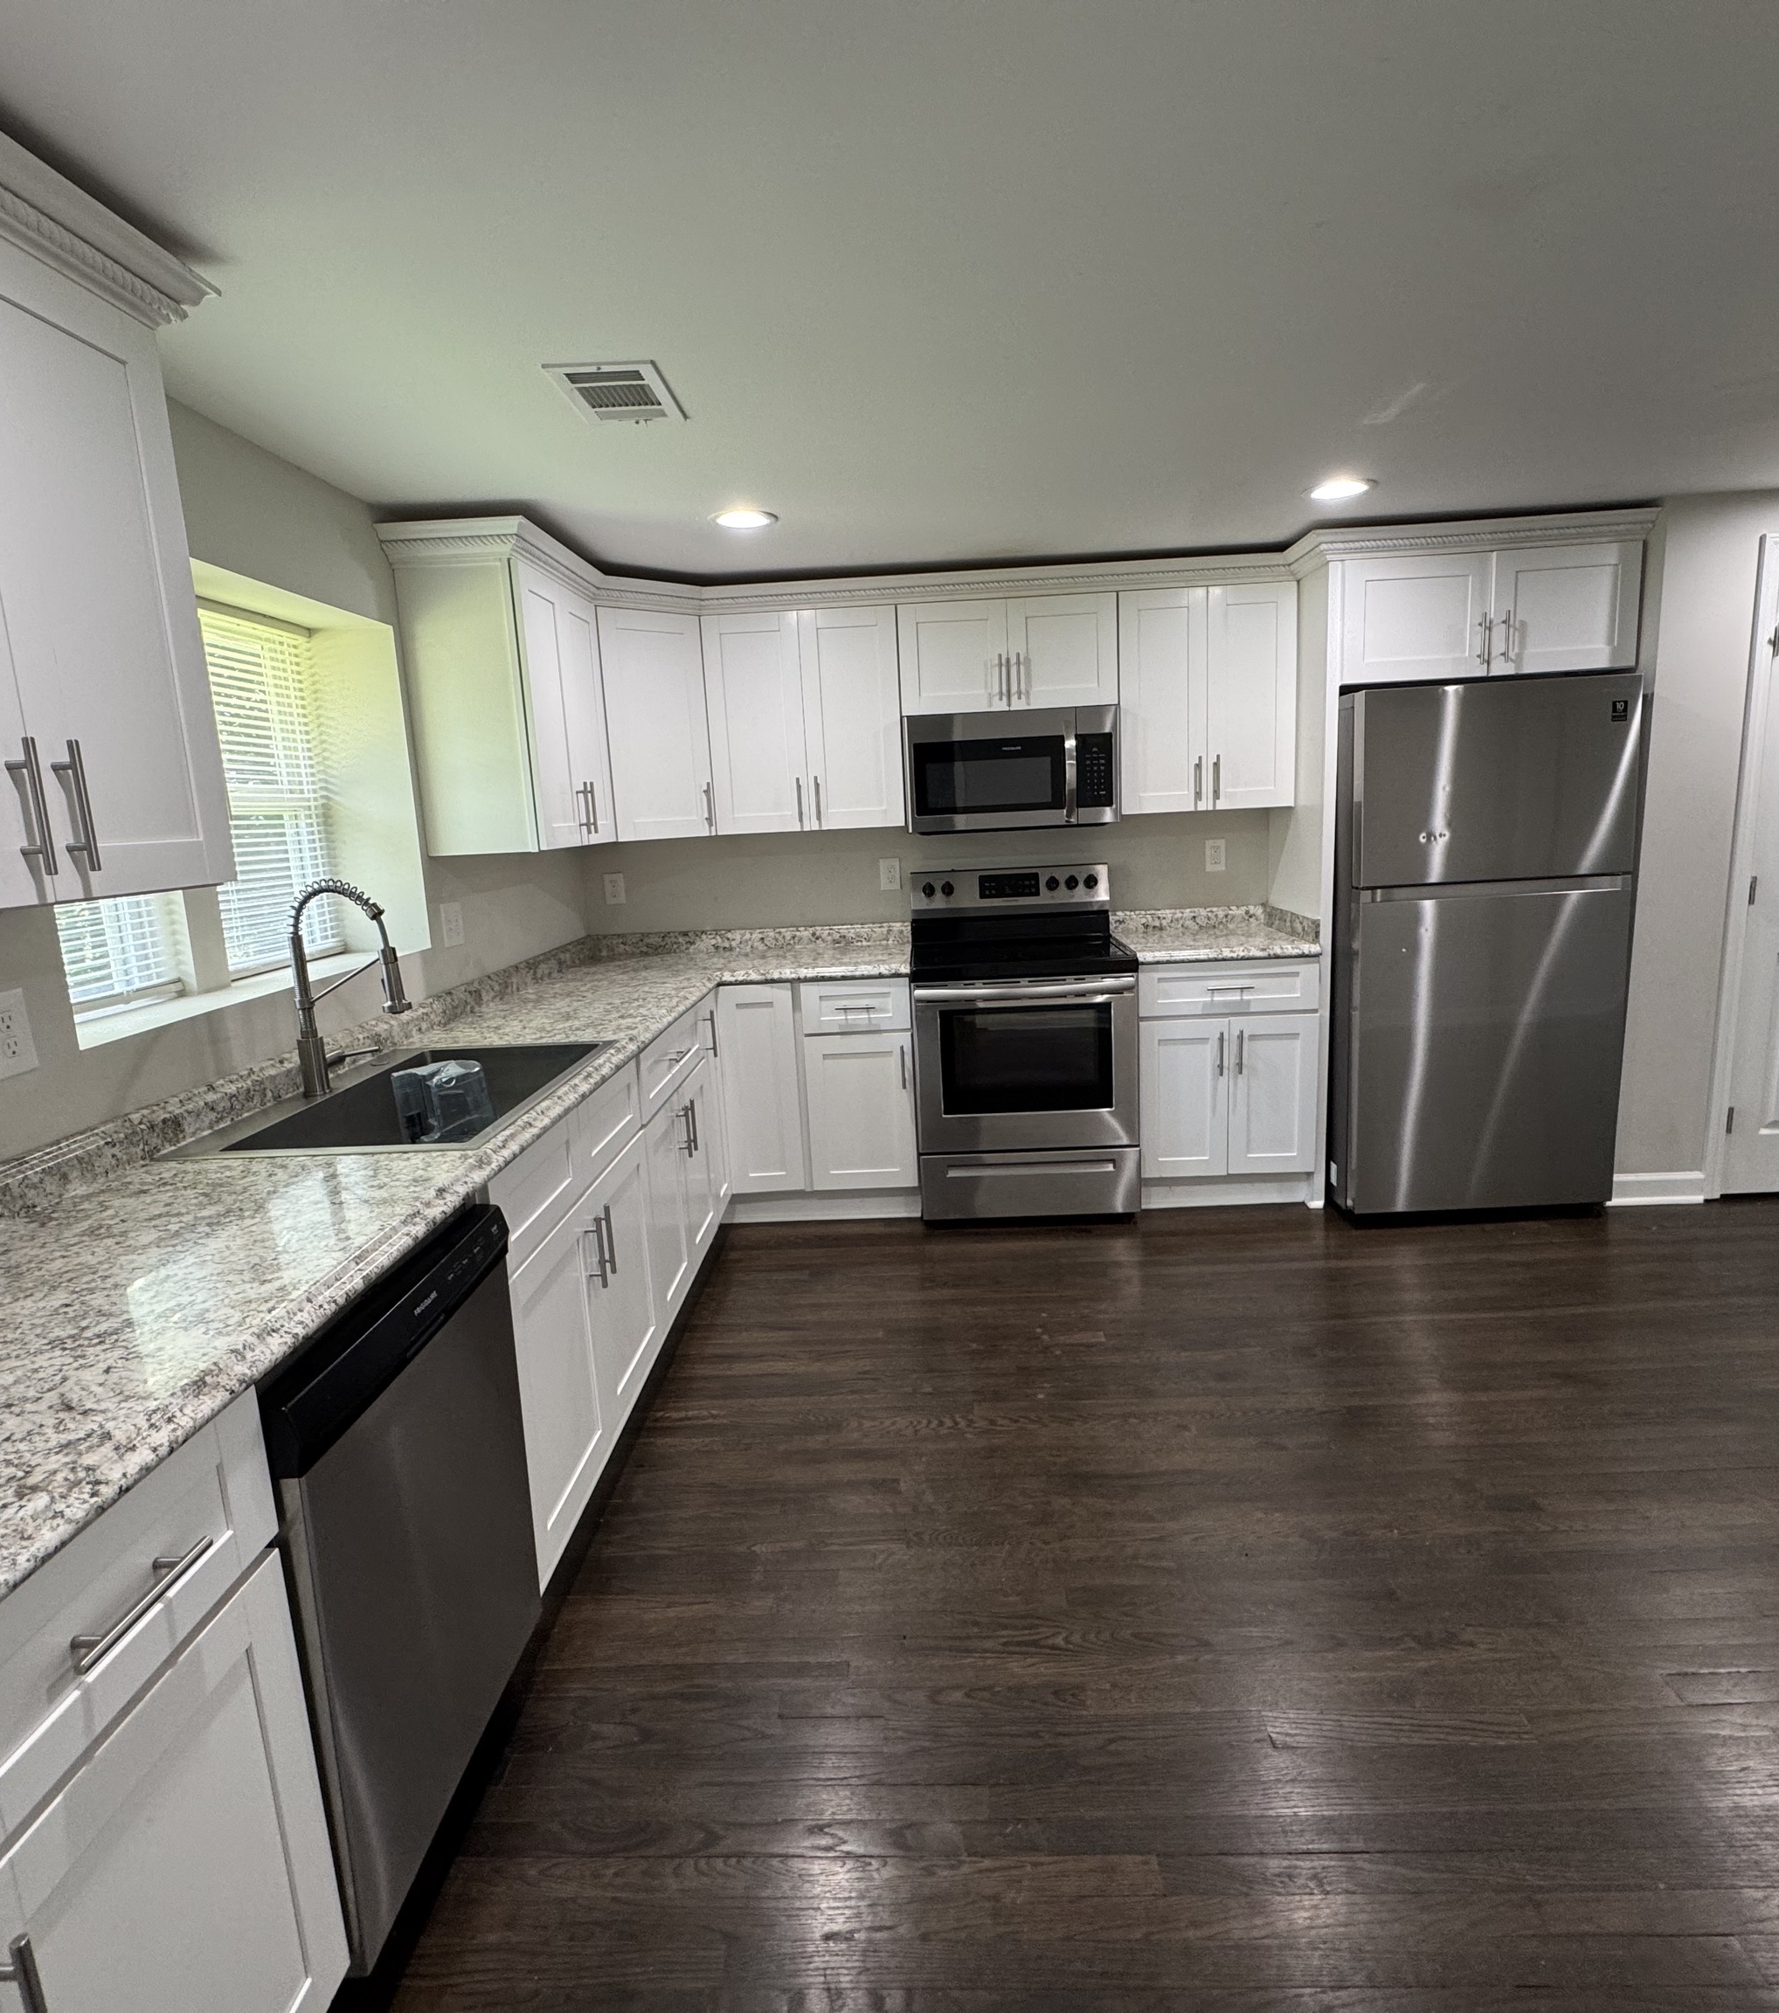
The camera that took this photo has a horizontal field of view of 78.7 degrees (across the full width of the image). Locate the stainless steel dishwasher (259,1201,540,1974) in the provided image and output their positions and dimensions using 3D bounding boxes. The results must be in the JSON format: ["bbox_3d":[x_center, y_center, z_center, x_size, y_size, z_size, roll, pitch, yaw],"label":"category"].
[{"bbox_3d":[-0.919,0.768,1.541,0.620,0.825,0.598,-2,10,3],"label":"stainless steel dishwasher"}]

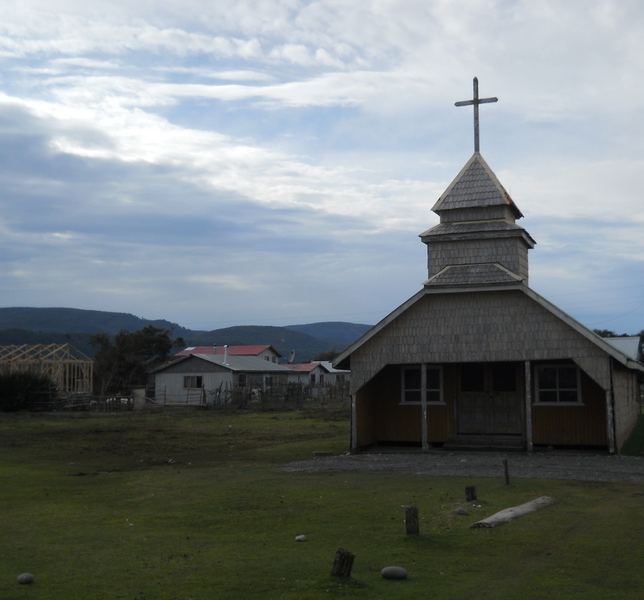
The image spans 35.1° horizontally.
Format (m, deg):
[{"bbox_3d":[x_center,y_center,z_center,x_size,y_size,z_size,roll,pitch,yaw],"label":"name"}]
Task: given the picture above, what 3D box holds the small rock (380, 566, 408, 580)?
[{"bbox_3d":[0.648,2.444,9.178,0.235,0.120,0.170,-1,-5,0],"label":"small rock"}]

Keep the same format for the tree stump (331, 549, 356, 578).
[{"bbox_3d":[0.201,2.404,9.328,0.160,0.250,0.150,14,-4,1],"label":"tree stump"}]

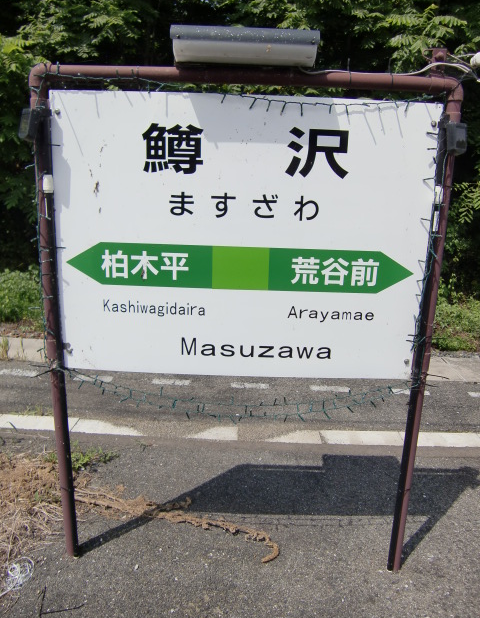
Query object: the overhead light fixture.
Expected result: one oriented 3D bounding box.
[{"bbox_3d":[0.013,-0.757,1.497,0.412,0.096,0.174,1,16,-1],"label":"overhead light fixture"}]

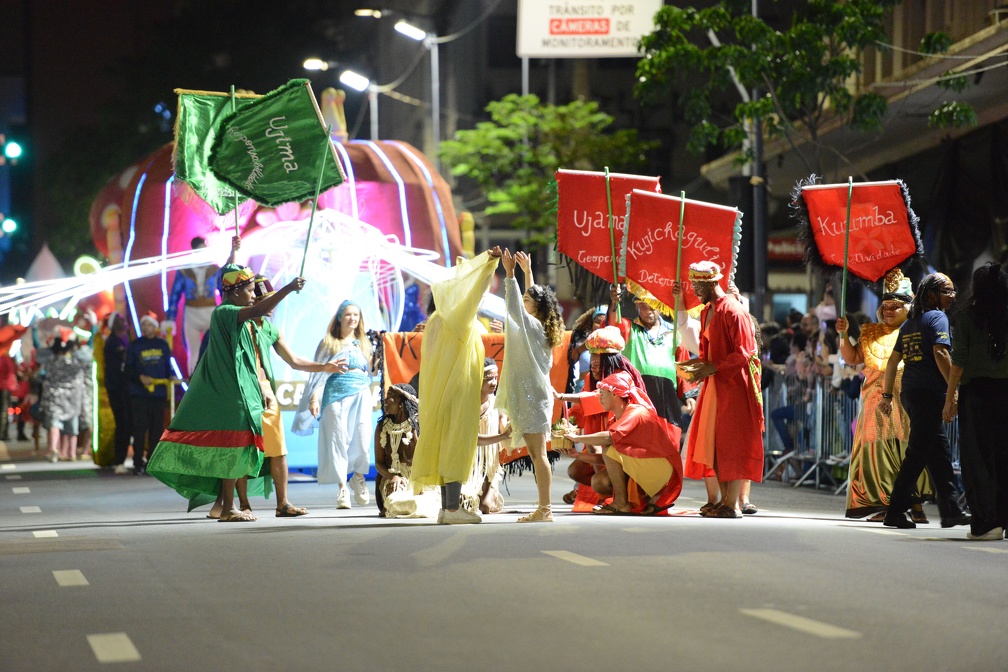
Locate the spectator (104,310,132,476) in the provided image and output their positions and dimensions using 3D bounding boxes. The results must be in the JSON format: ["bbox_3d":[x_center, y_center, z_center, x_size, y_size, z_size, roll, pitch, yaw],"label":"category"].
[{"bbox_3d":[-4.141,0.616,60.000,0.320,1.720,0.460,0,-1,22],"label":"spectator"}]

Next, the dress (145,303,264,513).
[{"bbox_3d":[-2.083,0.494,39.200,0.830,1.455,0.620,0,-1,10],"label":"dress"}]

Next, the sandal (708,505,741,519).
[{"bbox_3d":[1.591,1.264,40.300,0.280,0.100,0.110,0,0,-26],"label":"sandal"}]

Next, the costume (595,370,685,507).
[{"bbox_3d":[0.992,0.765,41.000,0.660,1.020,0.580,0,0,-13],"label":"costume"}]

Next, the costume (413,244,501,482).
[{"bbox_3d":[-0.339,0.234,39.100,0.600,1.650,0.600,0,0,-3],"label":"costume"}]

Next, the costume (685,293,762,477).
[{"bbox_3d":[1.567,0.366,39.800,0.420,1.320,0.540,0,-1,-28],"label":"costume"}]

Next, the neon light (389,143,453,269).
[{"bbox_3d":[-0.917,-1.455,61.500,0.640,1.370,0.350,0,-1,0],"label":"neon light"}]

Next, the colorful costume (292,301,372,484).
[{"bbox_3d":[-1.343,0.456,43.600,0.620,1.430,0.480,0,0,-16],"label":"colorful costume"}]

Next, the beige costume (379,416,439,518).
[{"bbox_3d":[-0.691,0.951,40.500,0.440,0.740,0.480,0,0,23],"label":"beige costume"}]

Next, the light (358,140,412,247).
[{"bbox_3d":[-1.324,-1.552,61.000,0.580,1.150,0.350,0,-1,0],"label":"light"}]

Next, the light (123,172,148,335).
[{"bbox_3d":[-3.921,-0.861,59.500,0.280,1.750,0.300,0,0,0],"label":"light"}]

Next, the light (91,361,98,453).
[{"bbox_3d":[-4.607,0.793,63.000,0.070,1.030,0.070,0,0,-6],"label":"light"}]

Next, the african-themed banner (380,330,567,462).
[{"bbox_3d":[-0.219,0.481,43.100,1.530,1.060,0.100,0,0,0],"label":"african-themed banner"}]

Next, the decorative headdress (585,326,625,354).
[{"bbox_3d":[0.754,0.026,42.000,0.290,0.225,0.270,0,0,0],"label":"decorative headdress"}]

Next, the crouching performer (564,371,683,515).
[{"bbox_3d":[0.869,0.774,40.700,0.850,1.030,0.600,0,-1,-14],"label":"crouching performer"}]

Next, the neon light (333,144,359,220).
[{"bbox_3d":[-1.670,-1.623,59.000,0.270,0.800,0.200,0,0,-6],"label":"neon light"}]

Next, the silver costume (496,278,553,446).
[{"bbox_3d":[0.144,0.169,39.400,0.400,1.180,0.500,0,0,-3],"label":"silver costume"}]

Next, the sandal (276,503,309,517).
[{"bbox_3d":[-1.526,1.259,40.400,0.250,0.095,0.100,0,0,13],"label":"sandal"}]

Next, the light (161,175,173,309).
[{"bbox_3d":[-3.556,-0.975,59.000,0.130,1.410,0.150,0,0,-6],"label":"light"}]

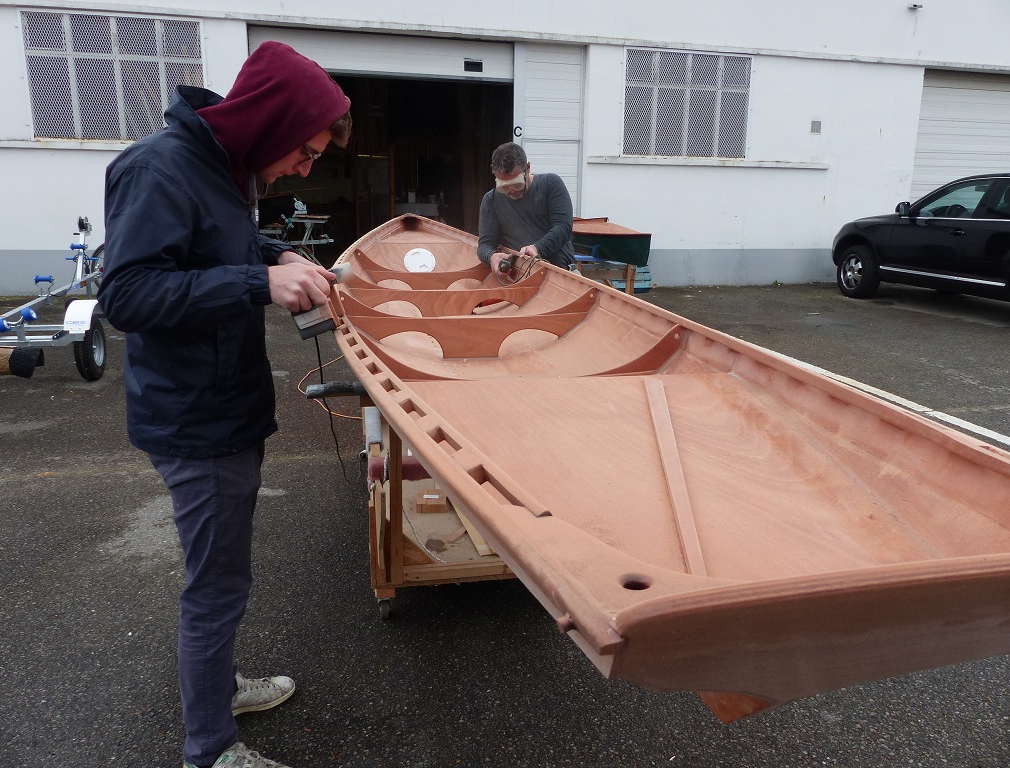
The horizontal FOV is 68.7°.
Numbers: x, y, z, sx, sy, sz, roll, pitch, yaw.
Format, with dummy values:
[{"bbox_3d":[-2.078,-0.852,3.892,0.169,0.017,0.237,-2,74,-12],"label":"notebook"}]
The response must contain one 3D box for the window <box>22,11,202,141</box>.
[{"bbox_3d":[-4.953,-3.894,9.504,2.145,1.552,0.100,-3,13,-13],"label":"window"}]

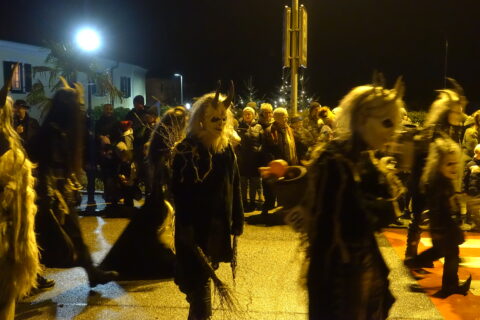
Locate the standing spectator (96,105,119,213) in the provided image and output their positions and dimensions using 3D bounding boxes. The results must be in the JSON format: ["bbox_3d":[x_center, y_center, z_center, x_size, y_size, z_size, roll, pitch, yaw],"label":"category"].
[{"bbox_3d":[-2.145,-0.034,8.997,0.450,1.707,0.340,-1,5,-8],"label":"standing spectator"}]

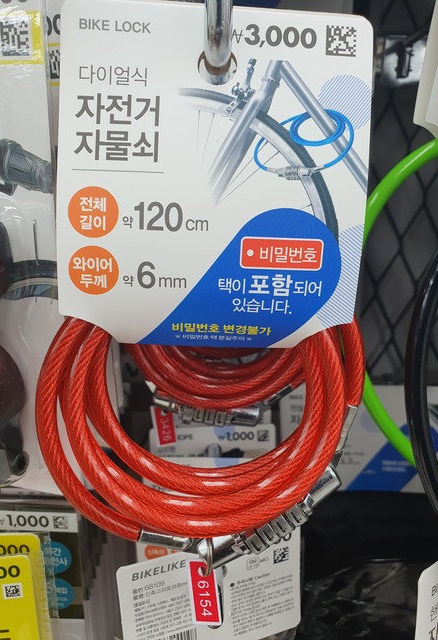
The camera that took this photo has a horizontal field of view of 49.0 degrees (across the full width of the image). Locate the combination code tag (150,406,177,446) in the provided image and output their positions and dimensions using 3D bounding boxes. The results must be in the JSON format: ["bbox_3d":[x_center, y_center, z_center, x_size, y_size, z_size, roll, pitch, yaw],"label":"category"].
[{"bbox_3d":[-0.029,0.055,0.253,0.010,0.022,0.002,-11,10,2],"label":"combination code tag"}]

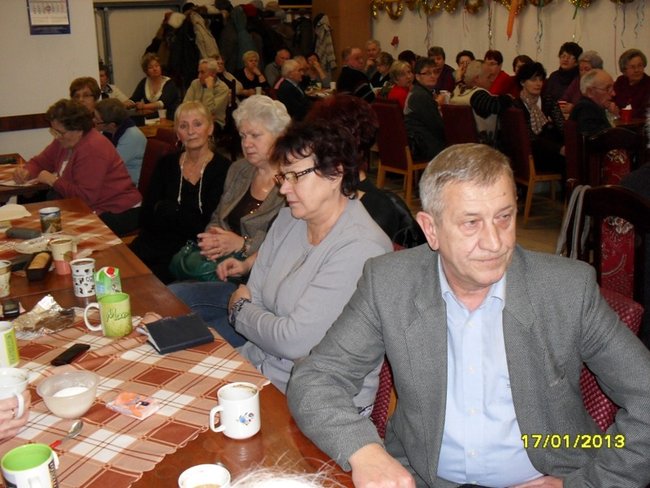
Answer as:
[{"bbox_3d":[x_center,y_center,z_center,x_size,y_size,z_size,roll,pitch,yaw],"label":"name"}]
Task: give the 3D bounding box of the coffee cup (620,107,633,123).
[{"bbox_3d":[2.281,-0.976,5.400,0.090,0.105,0.090,-1,17,0],"label":"coffee cup"}]

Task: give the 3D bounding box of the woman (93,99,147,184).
[{"bbox_3d":[-1.502,-0.417,4.787,0.780,1.150,0.500,2,17,12],"label":"woman"}]

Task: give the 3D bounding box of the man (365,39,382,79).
[{"bbox_3d":[0.522,-1.710,8.531,0.540,1.290,0.760,6,19,20],"label":"man"}]

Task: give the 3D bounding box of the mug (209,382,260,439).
[{"bbox_3d":[-0.176,0.324,1.375,0.110,0.084,0.081,-10,19,-29],"label":"mug"}]

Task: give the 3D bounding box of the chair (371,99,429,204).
[{"bbox_3d":[0.727,-0.885,6.649,0.540,0.920,0.430,-16,22,-41],"label":"chair"}]

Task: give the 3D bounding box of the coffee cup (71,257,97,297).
[{"bbox_3d":[-0.753,0.107,2.237,0.079,0.104,0.079,-1,17,0],"label":"coffee cup"}]

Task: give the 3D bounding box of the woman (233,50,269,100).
[{"bbox_3d":[-0.815,-1.550,8.348,0.500,1.310,0.750,-4,16,-8],"label":"woman"}]

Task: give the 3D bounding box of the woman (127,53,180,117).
[{"bbox_3d":[-1.662,-1.124,6.769,0.550,1.270,0.760,1,17,6],"label":"woman"}]

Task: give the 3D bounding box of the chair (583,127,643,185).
[{"bbox_3d":[1.778,-0.210,4.257,0.470,0.960,0.530,-1,17,-3],"label":"chair"}]

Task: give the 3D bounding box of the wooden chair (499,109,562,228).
[{"bbox_3d":[1.703,-0.675,5.809,0.520,0.920,0.450,-9,19,-24],"label":"wooden chair"}]

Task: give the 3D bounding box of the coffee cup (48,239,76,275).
[{"bbox_3d":[-0.895,0.048,2.432,0.077,0.102,0.077,-1,17,0],"label":"coffee cup"}]

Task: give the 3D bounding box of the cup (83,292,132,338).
[{"bbox_3d":[-0.566,0.187,1.858,0.122,0.094,0.078,-5,17,-12],"label":"cup"}]

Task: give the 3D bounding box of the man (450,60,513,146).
[{"bbox_3d":[1.370,-0.971,6.197,0.780,1.270,0.580,-15,22,-38],"label":"man"}]

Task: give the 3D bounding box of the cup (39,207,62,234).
[{"bbox_3d":[-1.079,-0.093,2.806,0.088,0.092,0.084,-9,18,-25],"label":"cup"}]

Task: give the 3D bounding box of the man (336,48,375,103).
[{"bbox_3d":[0.425,-1.390,7.530,0.780,1.280,0.560,-7,18,-19],"label":"man"}]

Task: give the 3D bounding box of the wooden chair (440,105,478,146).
[{"bbox_3d":[1.283,-0.818,6.379,0.540,0.920,0.430,-16,22,-41],"label":"wooden chair"}]

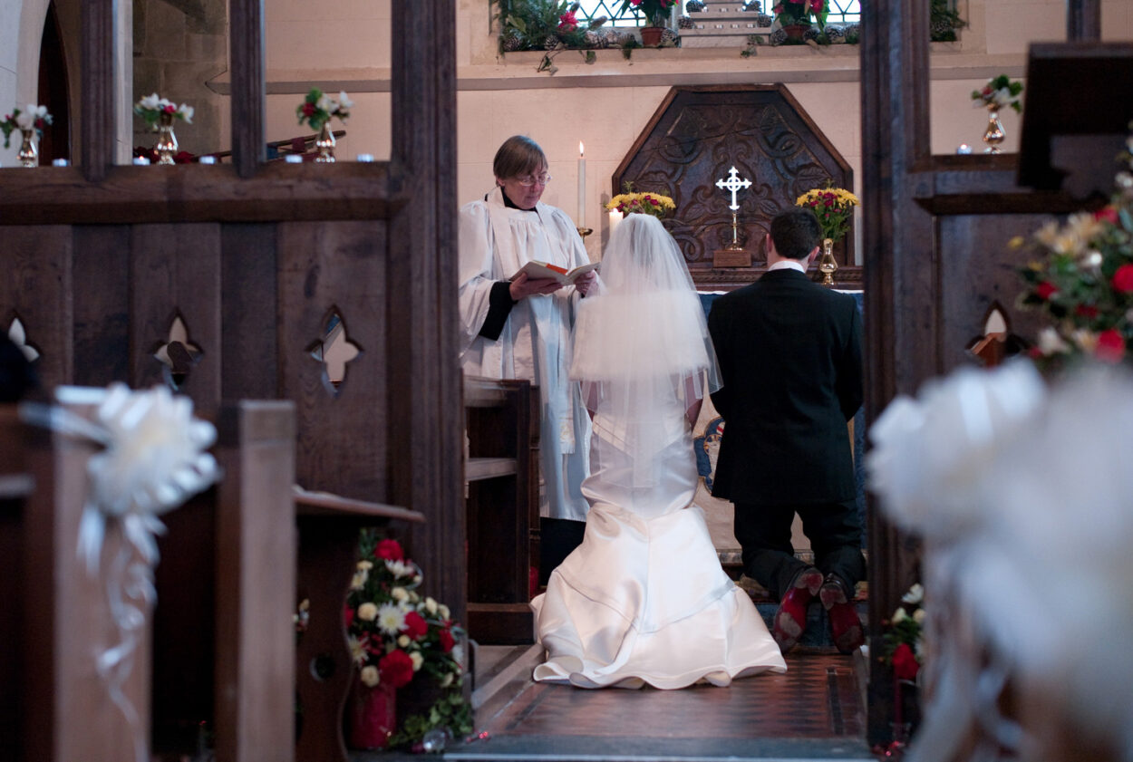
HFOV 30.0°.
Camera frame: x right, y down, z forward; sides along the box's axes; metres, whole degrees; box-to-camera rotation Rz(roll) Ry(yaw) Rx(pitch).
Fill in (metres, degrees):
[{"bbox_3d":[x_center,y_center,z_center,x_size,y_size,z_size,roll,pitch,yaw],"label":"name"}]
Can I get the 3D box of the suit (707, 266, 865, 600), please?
[{"bbox_3d":[0.778,0.178,7.460,0.550,1.160,0.530,0,-1,6],"label":"suit"}]

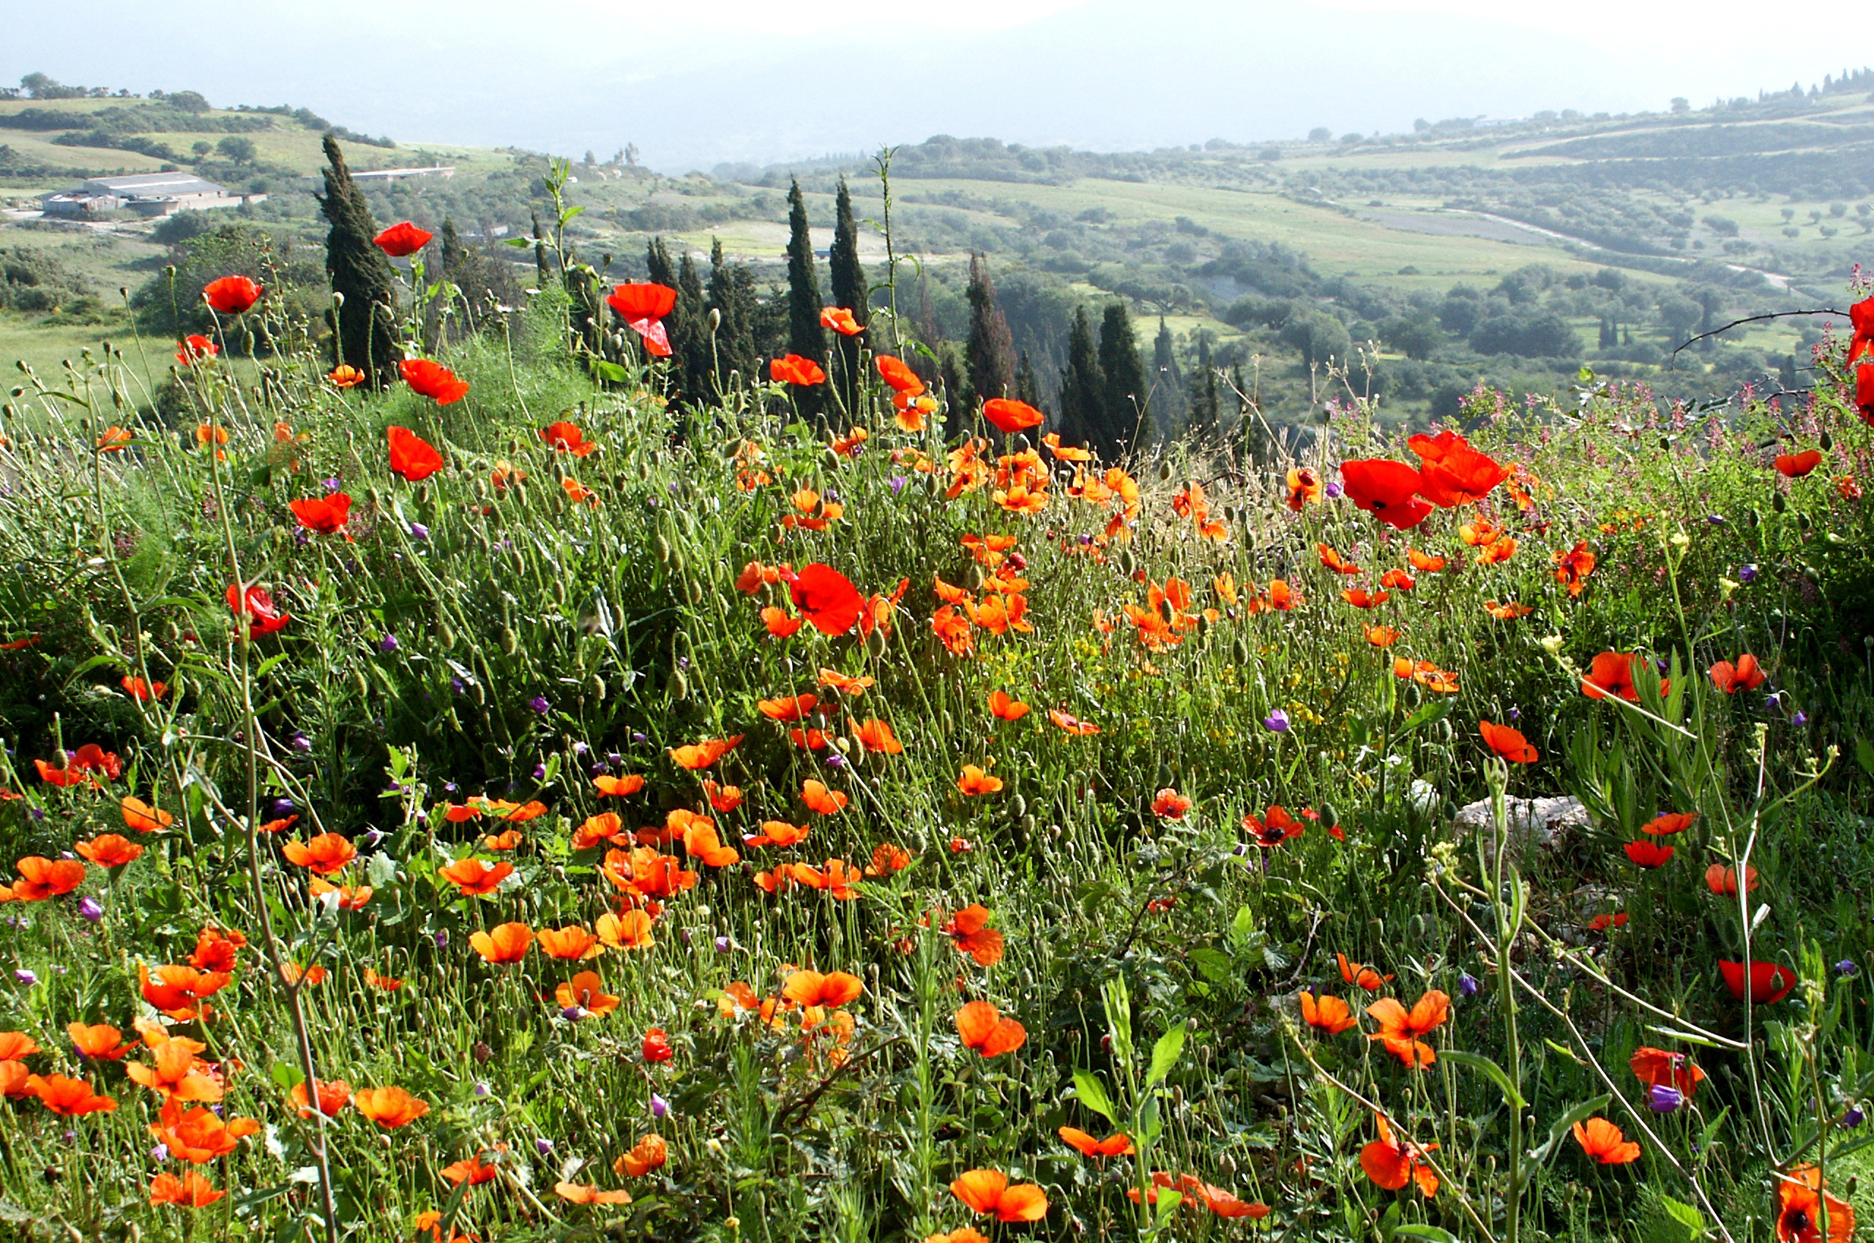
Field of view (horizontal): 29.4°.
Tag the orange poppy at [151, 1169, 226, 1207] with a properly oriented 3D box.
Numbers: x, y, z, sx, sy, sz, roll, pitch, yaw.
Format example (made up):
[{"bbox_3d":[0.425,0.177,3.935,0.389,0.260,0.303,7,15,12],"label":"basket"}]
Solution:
[{"bbox_3d":[-0.556,0.421,2.650,0.055,0.024,0.050,0,13,0],"label":"orange poppy"}]

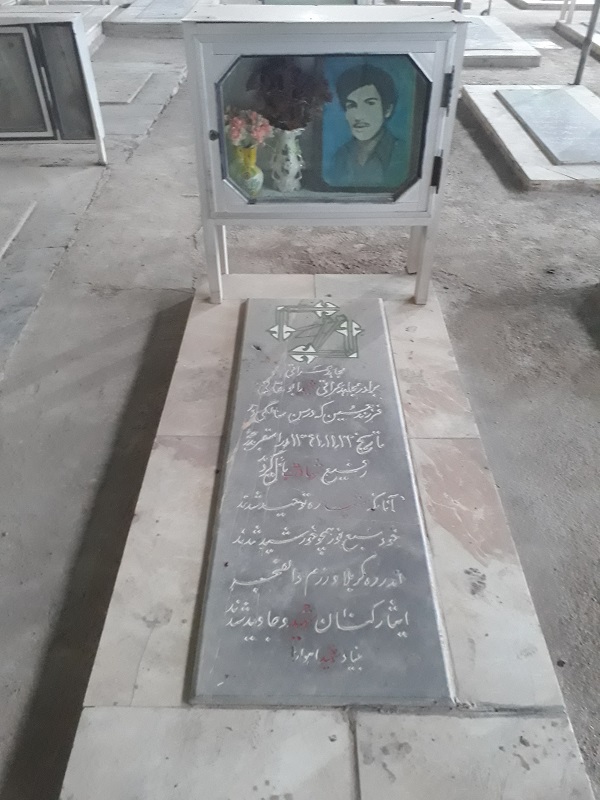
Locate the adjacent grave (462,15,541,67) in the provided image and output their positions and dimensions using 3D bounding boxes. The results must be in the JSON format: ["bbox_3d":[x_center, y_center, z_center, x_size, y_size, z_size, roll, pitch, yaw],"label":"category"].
[{"bbox_3d":[1.697,-3.636,6.302,0.920,0.100,1.950,0,40,1],"label":"adjacent grave"}]

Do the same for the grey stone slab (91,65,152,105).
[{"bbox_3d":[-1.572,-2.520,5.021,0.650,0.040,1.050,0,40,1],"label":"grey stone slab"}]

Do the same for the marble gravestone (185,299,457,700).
[{"bbox_3d":[0.052,0.116,1.809,0.505,0.040,1.510,0,40,1],"label":"marble gravestone"}]

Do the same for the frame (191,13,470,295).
[{"bbox_3d":[0.074,-0.818,2.198,0.830,0.945,0.290,0,40,1],"label":"frame"}]

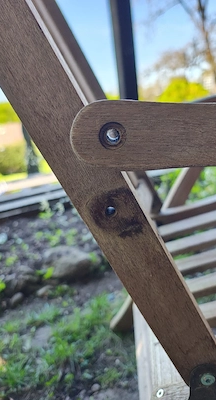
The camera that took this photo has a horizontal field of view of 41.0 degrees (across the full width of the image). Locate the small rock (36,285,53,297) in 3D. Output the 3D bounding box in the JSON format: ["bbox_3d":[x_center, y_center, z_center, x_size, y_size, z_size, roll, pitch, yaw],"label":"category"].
[{"bbox_3d":[-0.224,0.320,1.020,0.053,0.028,0.038,-5,16,0],"label":"small rock"}]

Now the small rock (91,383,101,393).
[{"bbox_3d":[-0.029,0.441,0.680,0.023,0.017,0.022,-5,16,0],"label":"small rock"}]

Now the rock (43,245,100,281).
[{"bbox_3d":[-0.147,0.251,1.160,0.225,0.095,0.150,-5,16,0],"label":"rock"}]

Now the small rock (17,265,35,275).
[{"bbox_3d":[-0.328,0.277,1.150,0.070,0.028,0.045,-5,16,0],"label":"small rock"}]

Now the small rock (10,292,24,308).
[{"bbox_3d":[-0.304,0.337,0.970,0.044,0.036,0.042,-5,16,0],"label":"small rock"}]

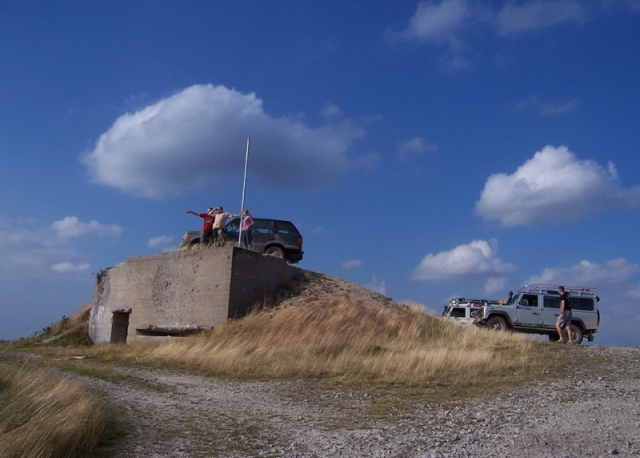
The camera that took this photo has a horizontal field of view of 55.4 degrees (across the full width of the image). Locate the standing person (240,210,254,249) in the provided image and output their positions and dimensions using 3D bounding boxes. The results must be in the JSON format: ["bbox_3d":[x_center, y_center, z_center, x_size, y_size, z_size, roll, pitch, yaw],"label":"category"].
[{"bbox_3d":[-2.751,0.077,22.600,0.380,1.620,0.480,12,-15,-41],"label":"standing person"}]

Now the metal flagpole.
[{"bbox_3d":[-2.827,-1.406,22.717,0.065,4.220,0.065,3,-11,1],"label":"metal flagpole"}]

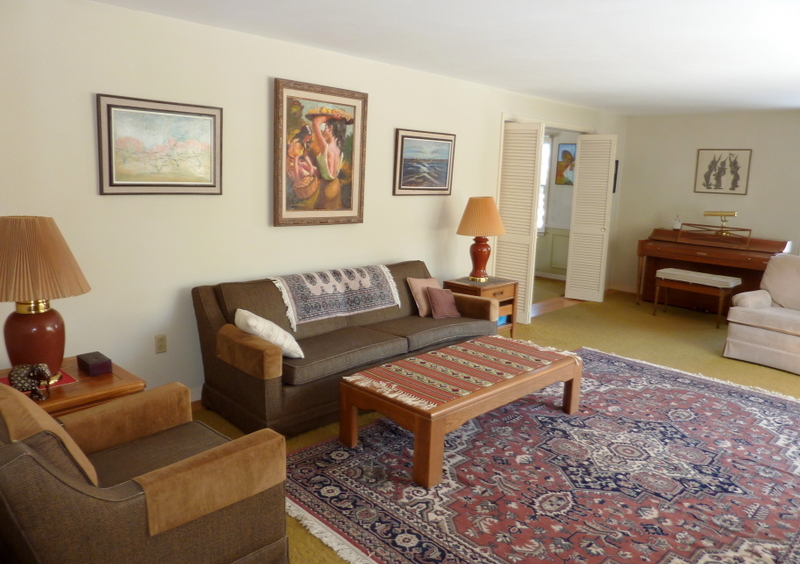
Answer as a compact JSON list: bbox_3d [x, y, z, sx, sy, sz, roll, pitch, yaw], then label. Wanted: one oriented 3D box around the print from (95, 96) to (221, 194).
[{"bbox_3d":[-1.391,-0.786,3.420,0.713,0.535,0.037,-9,14,-44],"label":"print"}]

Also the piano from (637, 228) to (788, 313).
[{"bbox_3d":[3.621,-0.095,6.812,0.563,0.924,1.445,-7,13,-40],"label":"piano"}]

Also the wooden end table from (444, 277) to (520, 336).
[{"bbox_3d":[0.739,0.285,5.342,0.582,0.563,0.427,-9,14,-44],"label":"wooden end table"}]

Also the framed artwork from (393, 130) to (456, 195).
[{"bbox_3d":[0.226,-1.016,4.999,0.732,0.533,0.035,-9,14,-44],"label":"framed artwork"}]

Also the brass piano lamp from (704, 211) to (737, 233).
[{"bbox_3d":[3.773,-0.686,6.795,0.165,0.266,0.349,-9,14,-44],"label":"brass piano lamp"}]

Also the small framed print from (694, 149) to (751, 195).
[{"bbox_3d":[3.864,-1.316,6.921,0.024,0.522,0.587,-9,14,-44],"label":"small framed print"}]

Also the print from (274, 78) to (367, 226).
[{"bbox_3d":[-0.551,-0.913,4.231,0.797,0.988,0.047,-9,14,-44],"label":"print"}]

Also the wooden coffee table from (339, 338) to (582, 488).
[{"bbox_3d":[0.426,0.687,3.526,1.470,0.385,0.681,-9,14,-44],"label":"wooden coffee table"}]

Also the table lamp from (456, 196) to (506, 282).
[{"bbox_3d":[0.756,-0.398,5.345,0.456,0.778,0.456,1,10,0],"label":"table lamp"}]

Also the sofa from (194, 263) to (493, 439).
[{"bbox_3d":[-0.272,0.362,4.148,2.105,0.786,0.854,-9,14,-44],"label":"sofa"}]

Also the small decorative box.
[{"bbox_3d":[-1.556,0.414,2.946,0.098,0.065,0.194,-9,14,-44],"label":"small decorative box"}]

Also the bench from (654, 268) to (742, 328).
[{"bbox_3d":[3.274,0.171,6.427,0.349,0.522,0.786,-7,13,-39],"label":"bench"}]

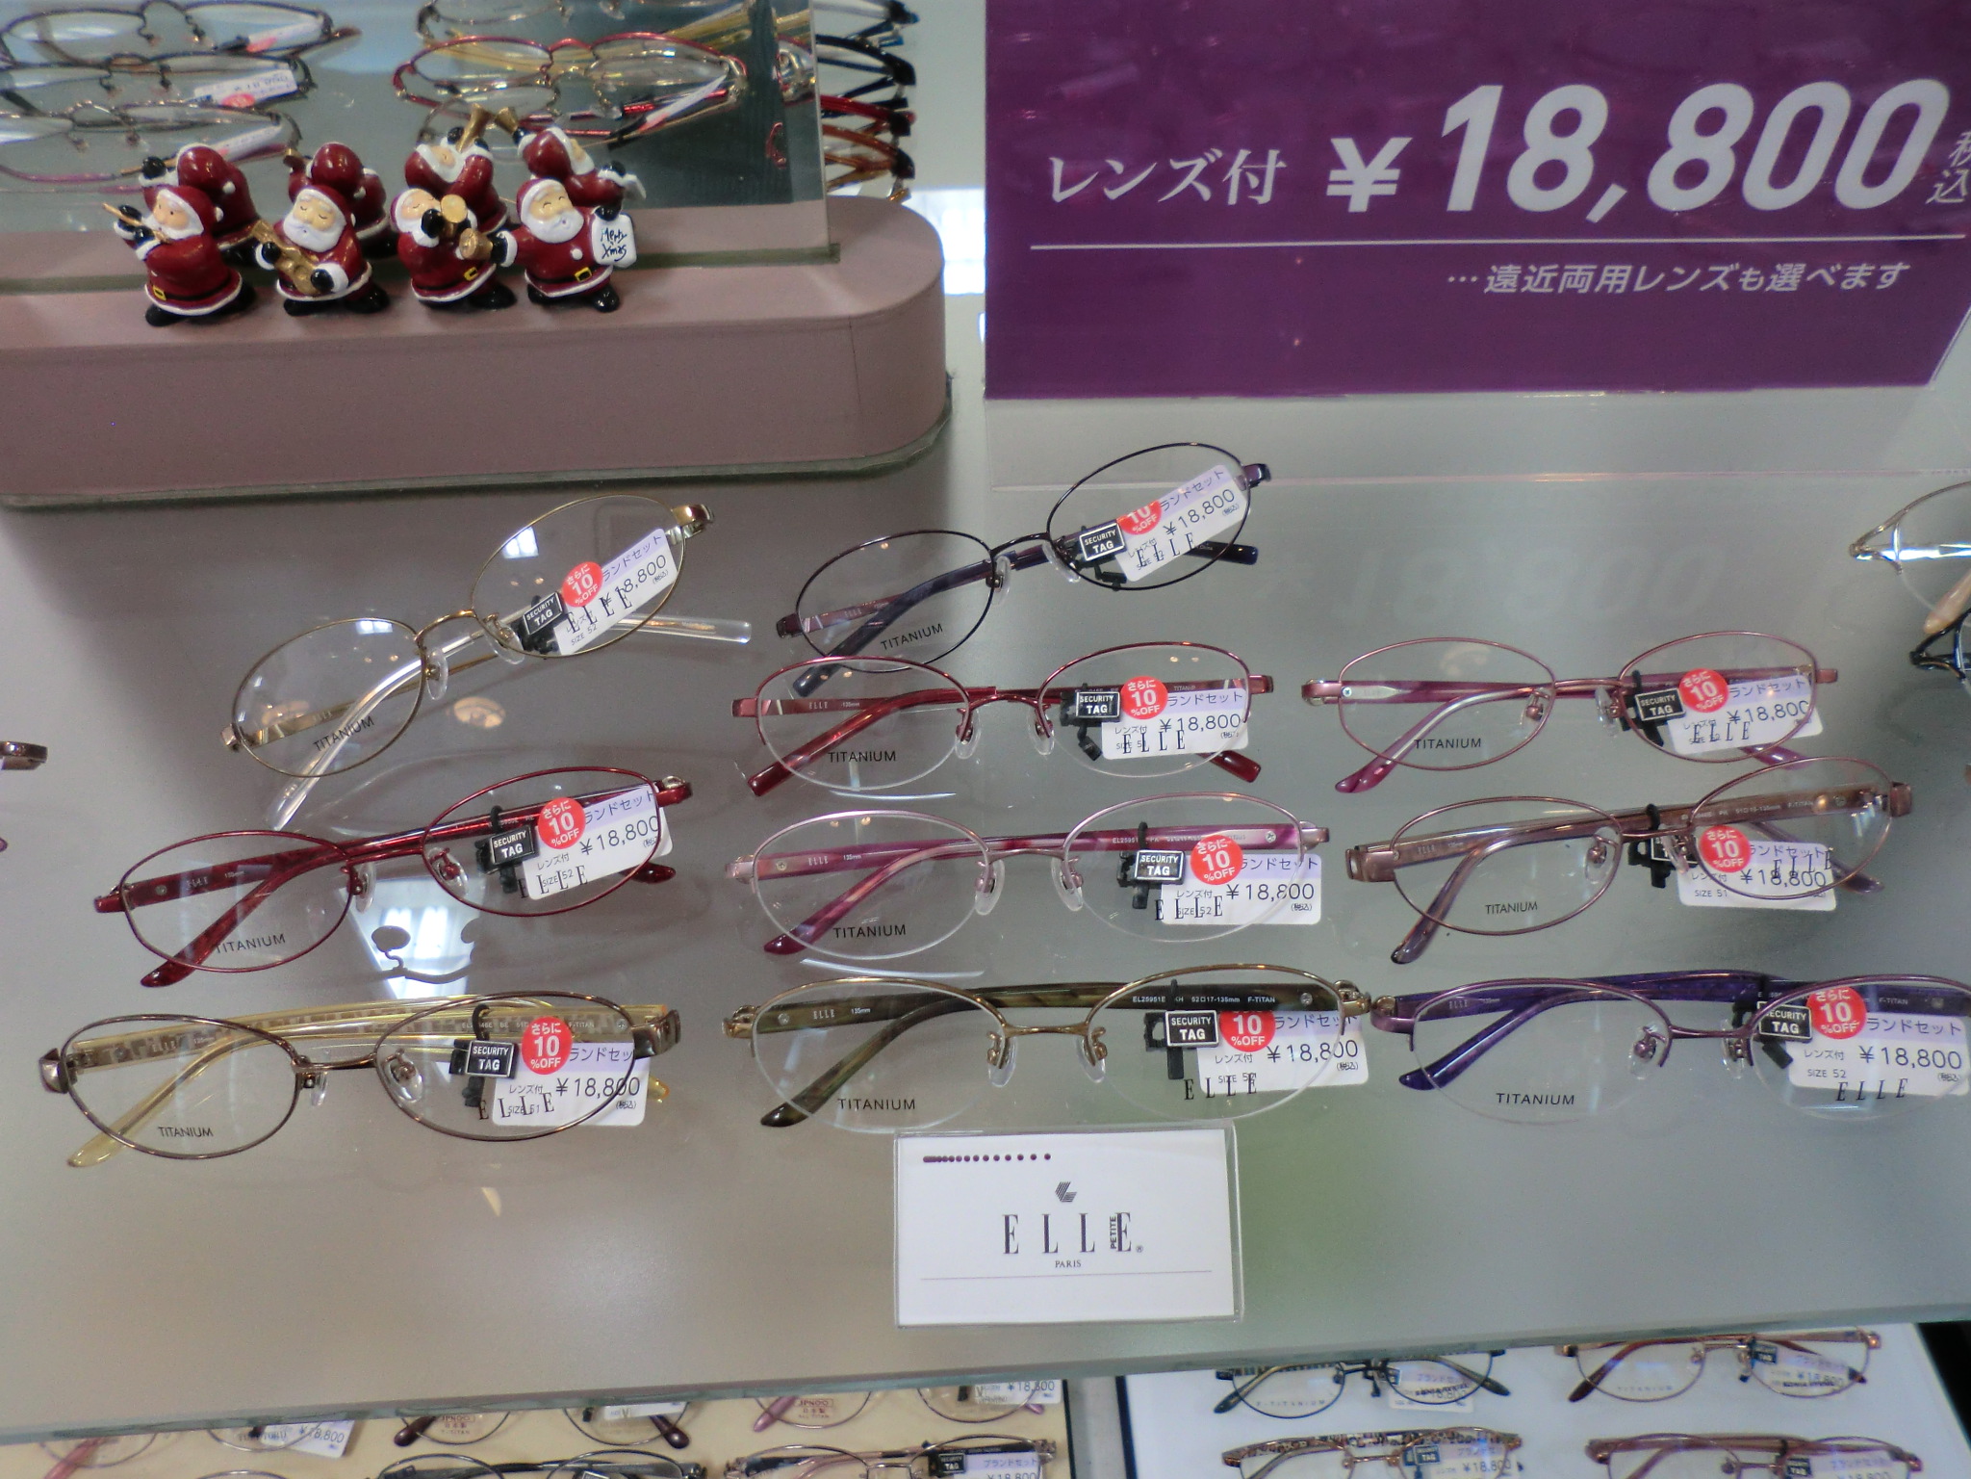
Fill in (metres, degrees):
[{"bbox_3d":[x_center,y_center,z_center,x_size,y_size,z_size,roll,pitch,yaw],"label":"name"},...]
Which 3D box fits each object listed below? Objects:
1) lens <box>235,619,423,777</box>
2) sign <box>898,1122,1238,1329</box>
[{"bbox_3d":[-0.162,-0.010,0.378,0.052,0.037,0.006,-23,8,7],"label":"lens"},{"bbox_3d":[0.015,0.091,0.295,0.066,0.006,0.038,-1,82,0],"label":"sign"}]

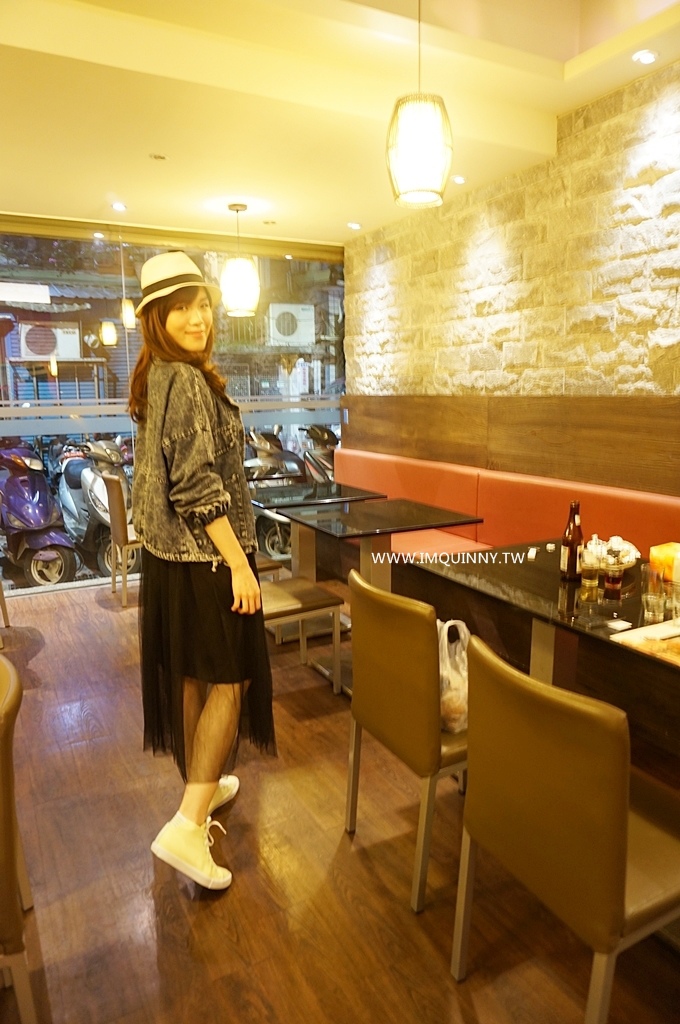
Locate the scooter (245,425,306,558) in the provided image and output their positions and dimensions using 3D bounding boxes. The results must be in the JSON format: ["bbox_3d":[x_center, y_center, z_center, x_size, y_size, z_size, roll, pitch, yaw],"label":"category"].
[{"bbox_3d":[-0.841,-0.167,6.277,0.700,1.140,1.750,-8,12,-34],"label":"scooter"}]

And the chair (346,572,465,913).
[{"bbox_3d":[0.314,0.594,1.972,0.468,0.830,0.419,-6,11,-27],"label":"chair"}]

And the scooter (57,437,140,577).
[{"bbox_3d":[-2.095,-0.061,5.766,0.700,1.140,1.750,-8,13,-37],"label":"scooter"}]

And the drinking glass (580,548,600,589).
[{"bbox_3d":[0.763,0.169,2.069,0.054,0.099,0.054,-6,11,-27],"label":"drinking glass"}]

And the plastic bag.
[{"bbox_3d":[0.312,0.445,1.861,0.138,0.305,0.148,-6,11,-27],"label":"plastic bag"}]

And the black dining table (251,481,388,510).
[{"bbox_3d":[-0.223,0.273,4.004,0.734,0.762,0.734,-6,11,-27],"label":"black dining table"}]

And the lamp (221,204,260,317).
[{"bbox_3d":[-0.628,-1.561,4.268,0.241,0.650,0.241,-6,11,-27],"label":"lamp"}]

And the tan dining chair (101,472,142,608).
[{"bbox_3d":[-1.273,0.151,4.566,0.468,0.830,0.419,-6,11,-27],"label":"tan dining chair"}]

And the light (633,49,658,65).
[{"bbox_3d":[1.214,-1.798,2.711,0.103,0.044,0.103,-6,11,-27],"label":"light"}]

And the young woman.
[{"bbox_3d":[-0.373,0.167,1.954,0.423,1.694,0.473,1,10,8],"label":"young woman"}]

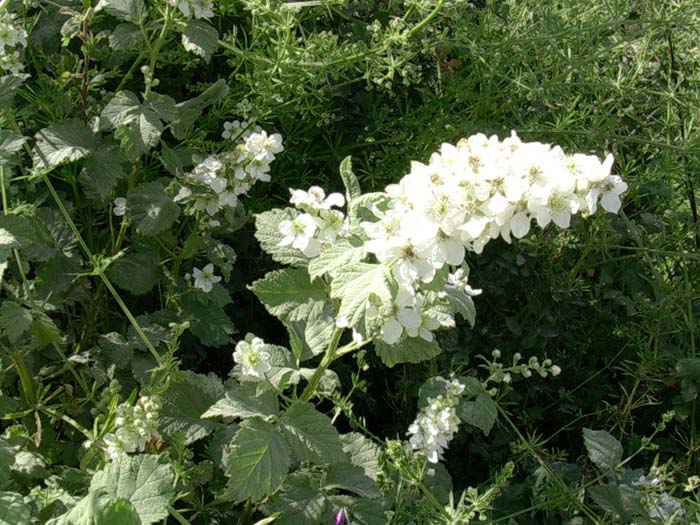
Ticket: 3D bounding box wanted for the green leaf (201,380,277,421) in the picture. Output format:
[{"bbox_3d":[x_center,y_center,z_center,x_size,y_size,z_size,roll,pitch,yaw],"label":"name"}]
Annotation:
[{"bbox_3d":[-0.099,0.124,0.820,0.069,0.017,0.045,0,28,0],"label":"green leaf"}]

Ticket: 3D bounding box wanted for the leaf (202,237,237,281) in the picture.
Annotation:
[{"bbox_3d":[-0.135,-0.004,0.940,0.032,0.014,0.047,-18,67,-15],"label":"leaf"}]

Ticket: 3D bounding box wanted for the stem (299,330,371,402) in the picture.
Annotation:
[{"bbox_3d":[-0.014,0.091,0.800,0.063,0.050,0.040,0,28,0],"label":"stem"}]

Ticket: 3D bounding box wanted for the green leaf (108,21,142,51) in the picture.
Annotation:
[{"bbox_3d":[-0.276,-0.278,1.120,0.042,0.023,0.030,0,28,0],"label":"green leaf"}]

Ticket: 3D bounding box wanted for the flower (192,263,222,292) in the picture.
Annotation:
[{"bbox_3d":[-0.149,0.016,0.950,0.031,0.031,0.015,0,11,0],"label":"flower"}]

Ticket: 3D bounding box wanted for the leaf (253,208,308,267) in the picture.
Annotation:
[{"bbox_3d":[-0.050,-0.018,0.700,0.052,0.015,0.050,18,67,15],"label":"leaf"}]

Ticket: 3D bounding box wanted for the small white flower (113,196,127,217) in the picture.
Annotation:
[{"bbox_3d":[-0.266,-0.065,1.050,0.018,0.023,0.014,0,11,0],"label":"small white flower"}]

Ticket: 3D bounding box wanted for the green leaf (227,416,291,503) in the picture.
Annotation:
[{"bbox_3d":[-0.072,0.153,0.710,0.048,0.014,0.070,18,66,15],"label":"green leaf"}]

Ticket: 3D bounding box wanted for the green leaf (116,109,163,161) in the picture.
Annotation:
[{"bbox_3d":[-0.229,-0.138,0.990,0.046,0.018,0.056,12,61,7],"label":"green leaf"}]

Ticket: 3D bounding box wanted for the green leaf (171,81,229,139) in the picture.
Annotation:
[{"bbox_3d":[-0.177,-0.182,1.080,0.067,0.054,0.045,0,28,0],"label":"green leaf"}]

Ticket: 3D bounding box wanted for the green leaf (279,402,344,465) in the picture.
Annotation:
[{"bbox_3d":[-0.030,0.135,0.720,0.057,0.014,0.048,33,57,12],"label":"green leaf"}]

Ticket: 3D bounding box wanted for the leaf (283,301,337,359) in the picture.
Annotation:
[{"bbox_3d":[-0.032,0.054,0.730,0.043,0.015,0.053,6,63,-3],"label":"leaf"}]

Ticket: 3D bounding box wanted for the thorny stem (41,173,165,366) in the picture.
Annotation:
[{"bbox_3d":[-0.227,0.004,0.830,0.018,0.015,0.222,-32,74,-13],"label":"thorny stem"}]

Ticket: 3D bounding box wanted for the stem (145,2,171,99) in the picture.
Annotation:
[{"bbox_3d":[-0.216,-0.239,1.020,0.014,0.110,0.014,14,12,3],"label":"stem"}]

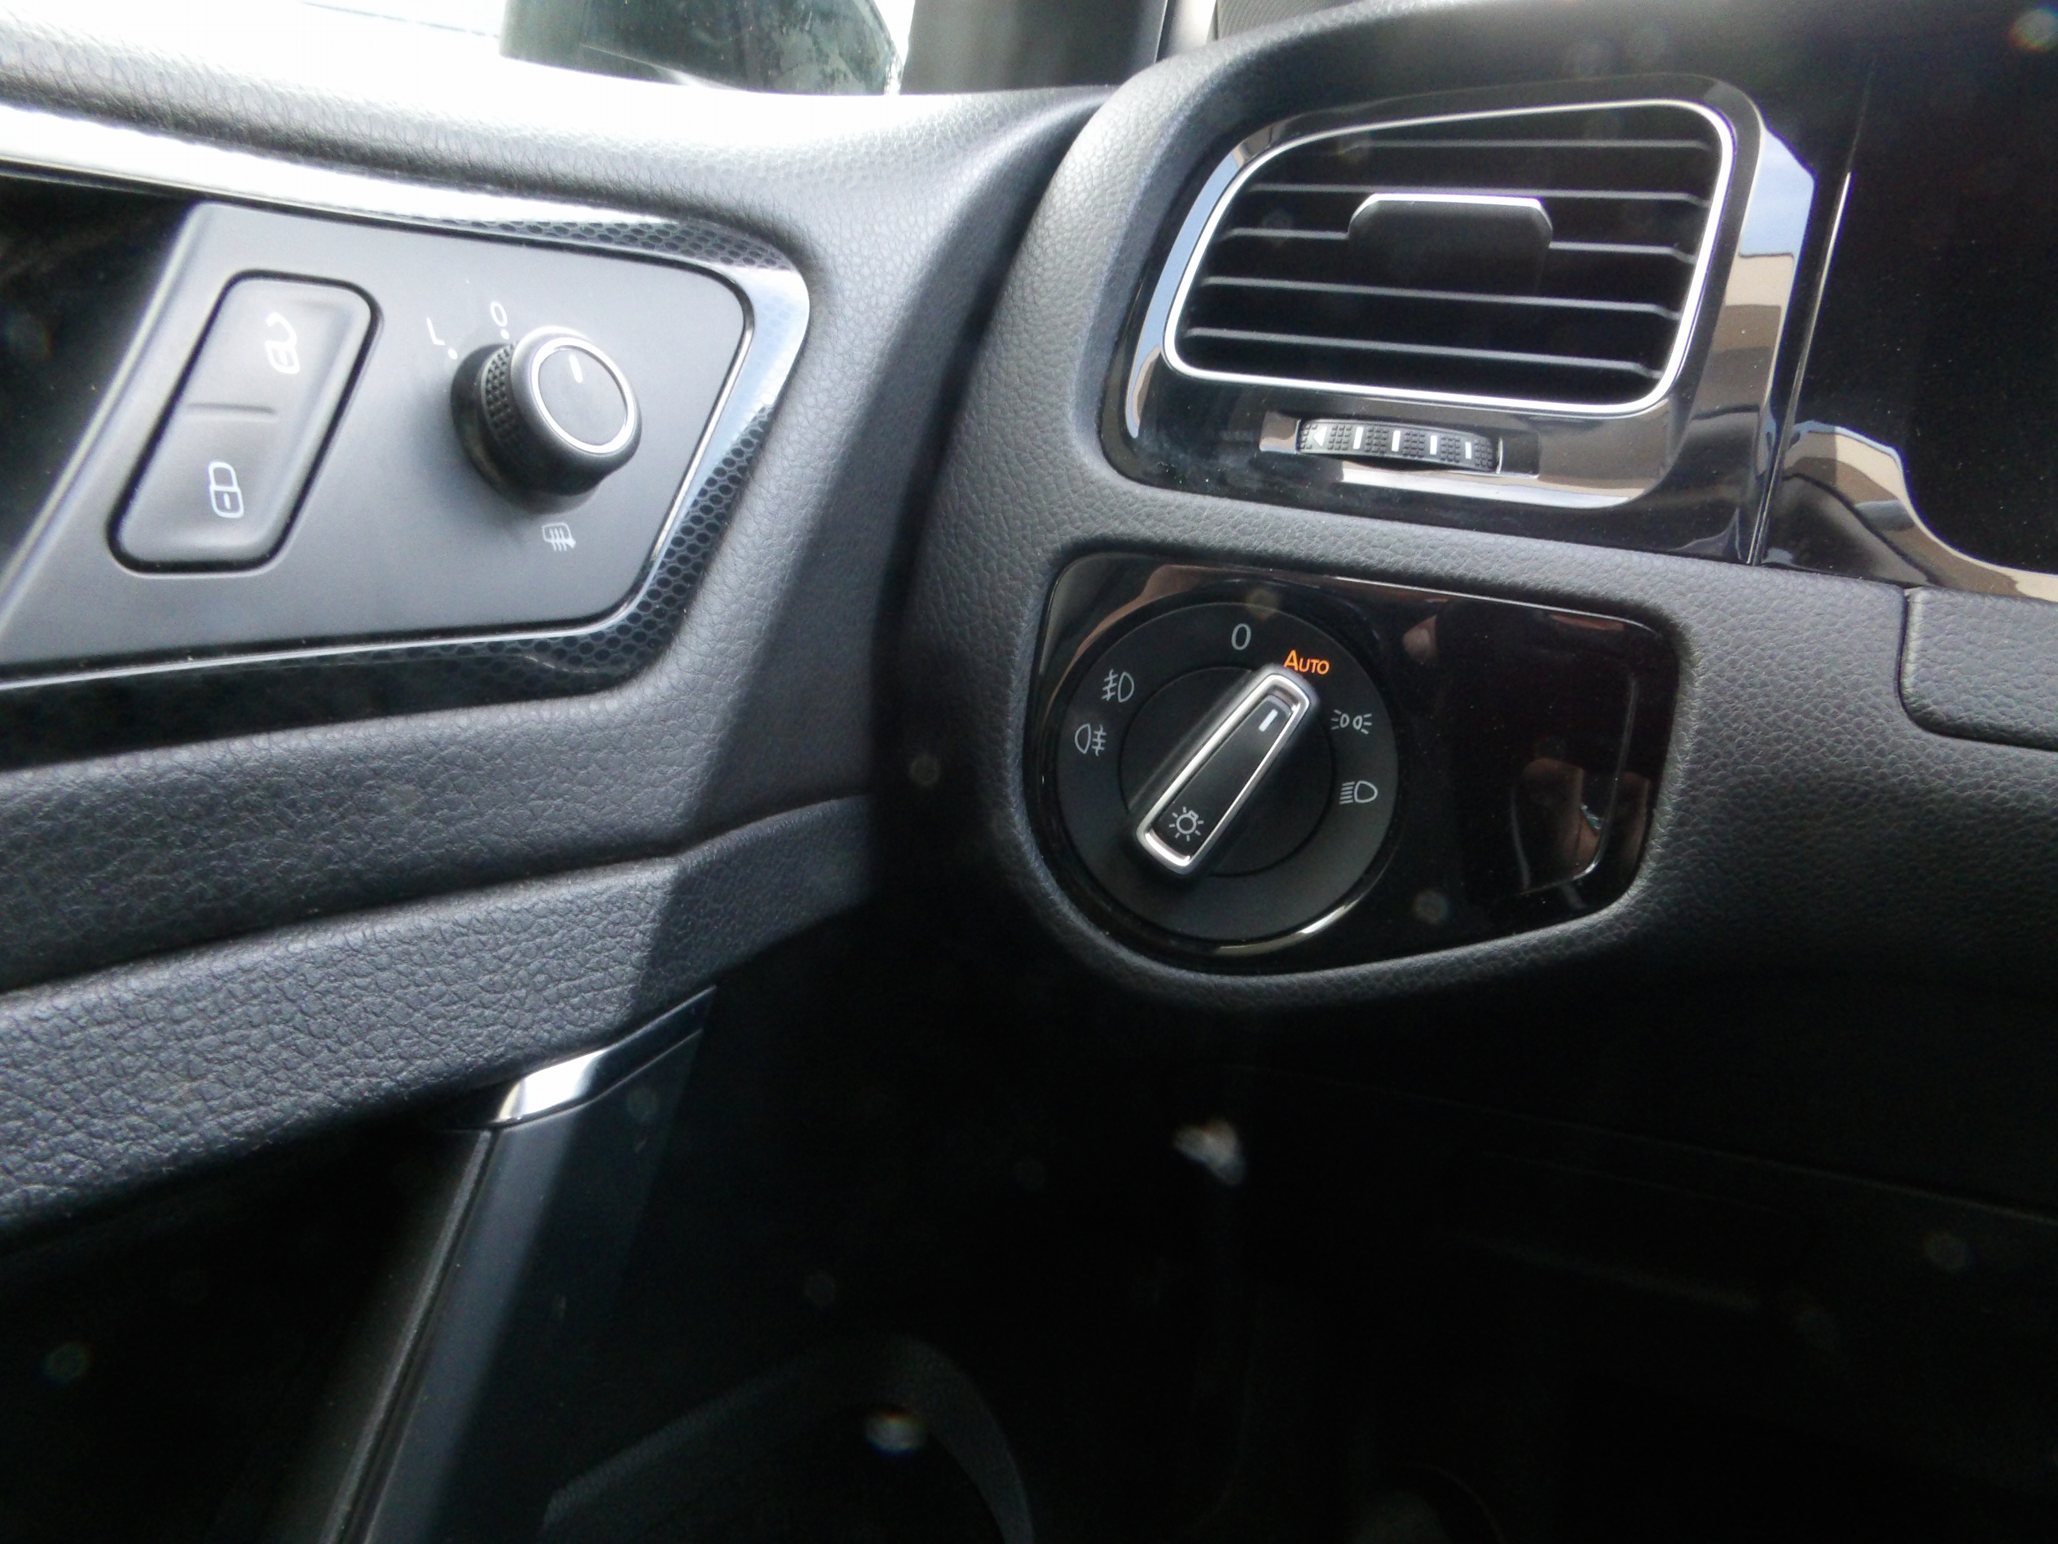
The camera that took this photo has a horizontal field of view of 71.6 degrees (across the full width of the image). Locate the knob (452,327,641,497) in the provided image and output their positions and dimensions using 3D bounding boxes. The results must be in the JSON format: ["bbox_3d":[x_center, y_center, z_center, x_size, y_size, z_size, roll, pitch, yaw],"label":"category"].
[{"bbox_3d":[-0.074,-0.057,0.226,0.015,0.025,0.025,-16,4,35],"label":"knob"}]

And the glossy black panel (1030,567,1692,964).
[{"bbox_3d":[0.057,0.003,0.282,0.123,0.081,0.020,9,5,18],"label":"glossy black panel"}]

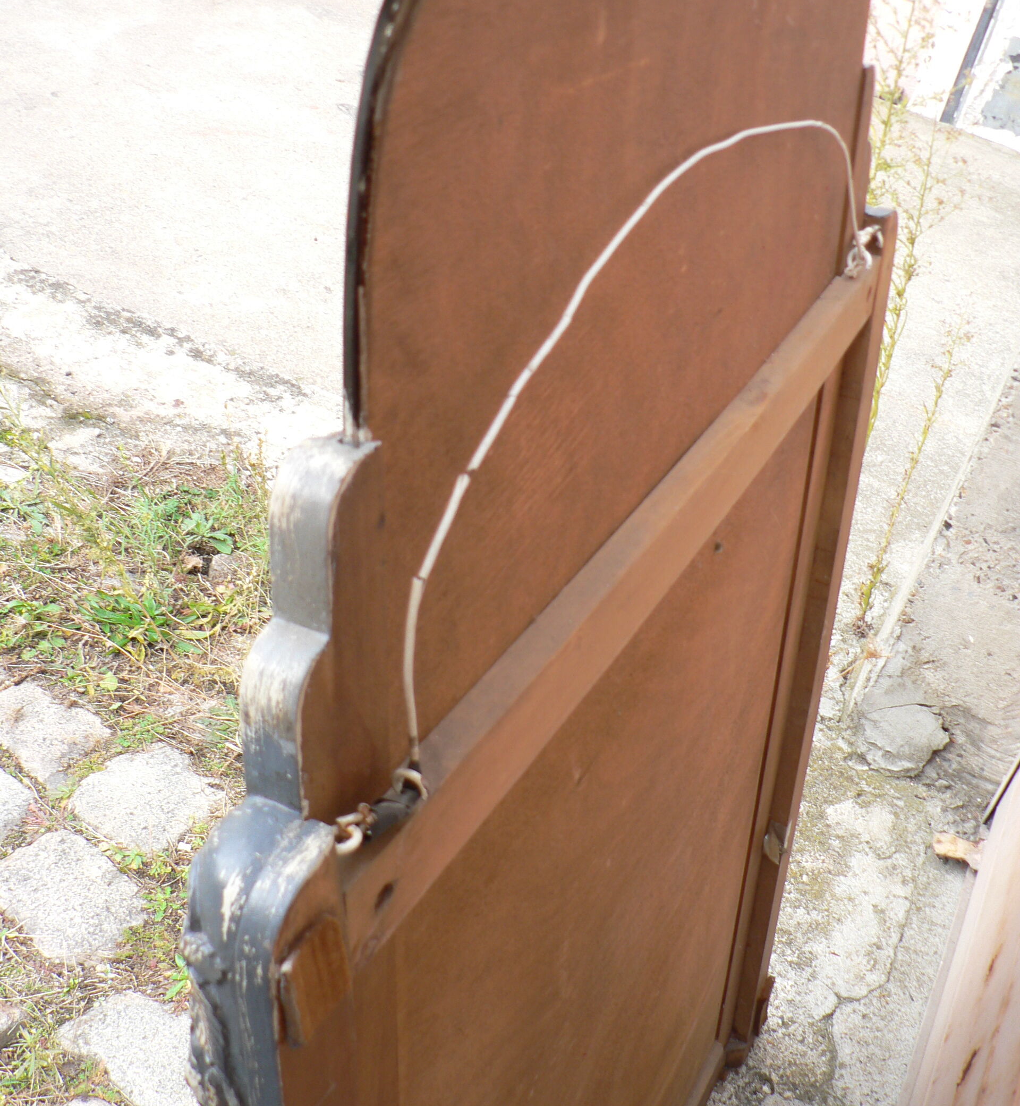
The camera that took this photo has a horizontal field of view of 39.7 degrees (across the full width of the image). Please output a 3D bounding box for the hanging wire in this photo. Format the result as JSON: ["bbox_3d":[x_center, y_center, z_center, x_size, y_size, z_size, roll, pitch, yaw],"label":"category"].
[{"bbox_3d":[0.100,-0.125,0.692,0.025,0.158,0.594,17,36,22],"label":"hanging wire"}]

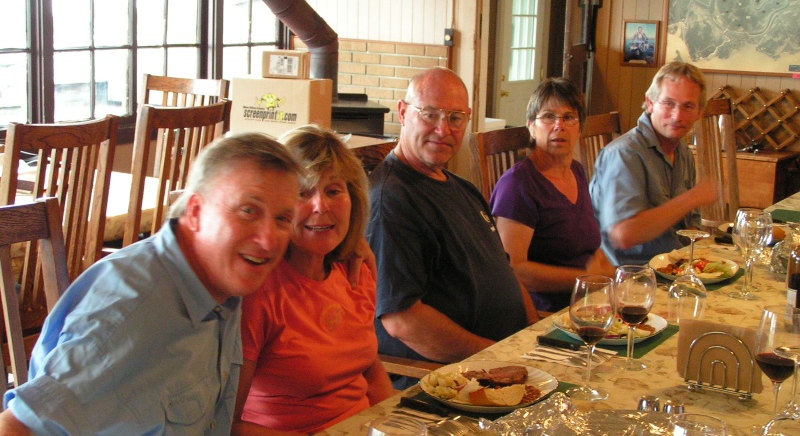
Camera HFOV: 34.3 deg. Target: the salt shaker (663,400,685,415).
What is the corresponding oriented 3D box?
[{"bbox_3d":[0.470,0.352,2.236,0.040,0.066,0.040,7,11,29],"label":"salt shaker"}]

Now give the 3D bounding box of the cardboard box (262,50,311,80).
[{"bbox_3d":[-0.593,-0.803,6.796,0.216,0.138,0.155,3,10,8],"label":"cardboard box"}]

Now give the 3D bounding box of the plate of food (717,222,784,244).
[{"bbox_3d":[1.179,0.042,4.292,0.256,0.048,0.256,2,10,0],"label":"plate of food"}]

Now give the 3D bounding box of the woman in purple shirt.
[{"bbox_3d":[0.611,0.225,3.898,0.470,1.260,0.680,-7,13,-42],"label":"woman in purple shirt"}]

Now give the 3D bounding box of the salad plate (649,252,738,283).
[{"bbox_3d":[0.831,0.140,3.665,0.258,0.044,0.258,2,10,0],"label":"salad plate"}]

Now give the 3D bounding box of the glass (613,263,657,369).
[{"bbox_3d":[0.489,0.208,2.708,0.090,0.211,0.090,7,11,30],"label":"glass"}]

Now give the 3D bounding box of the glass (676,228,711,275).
[{"bbox_3d":[0.706,0.141,3.139,0.090,0.211,0.090,7,11,30],"label":"glass"}]

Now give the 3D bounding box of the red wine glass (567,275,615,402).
[{"bbox_3d":[0.366,0.228,2.470,0.088,0.225,0.088,2,10,0],"label":"red wine glass"}]

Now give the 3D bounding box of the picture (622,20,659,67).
[{"bbox_3d":[1.426,-1.032,7.664,0.224,0.270,0.022,7,11,29],"label":"picture"}]

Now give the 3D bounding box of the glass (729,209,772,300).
[{"bbox_3d":[0.902,0.094,3.355,0.088,0.222,0.088,7,11,29],"label":"glass"}]

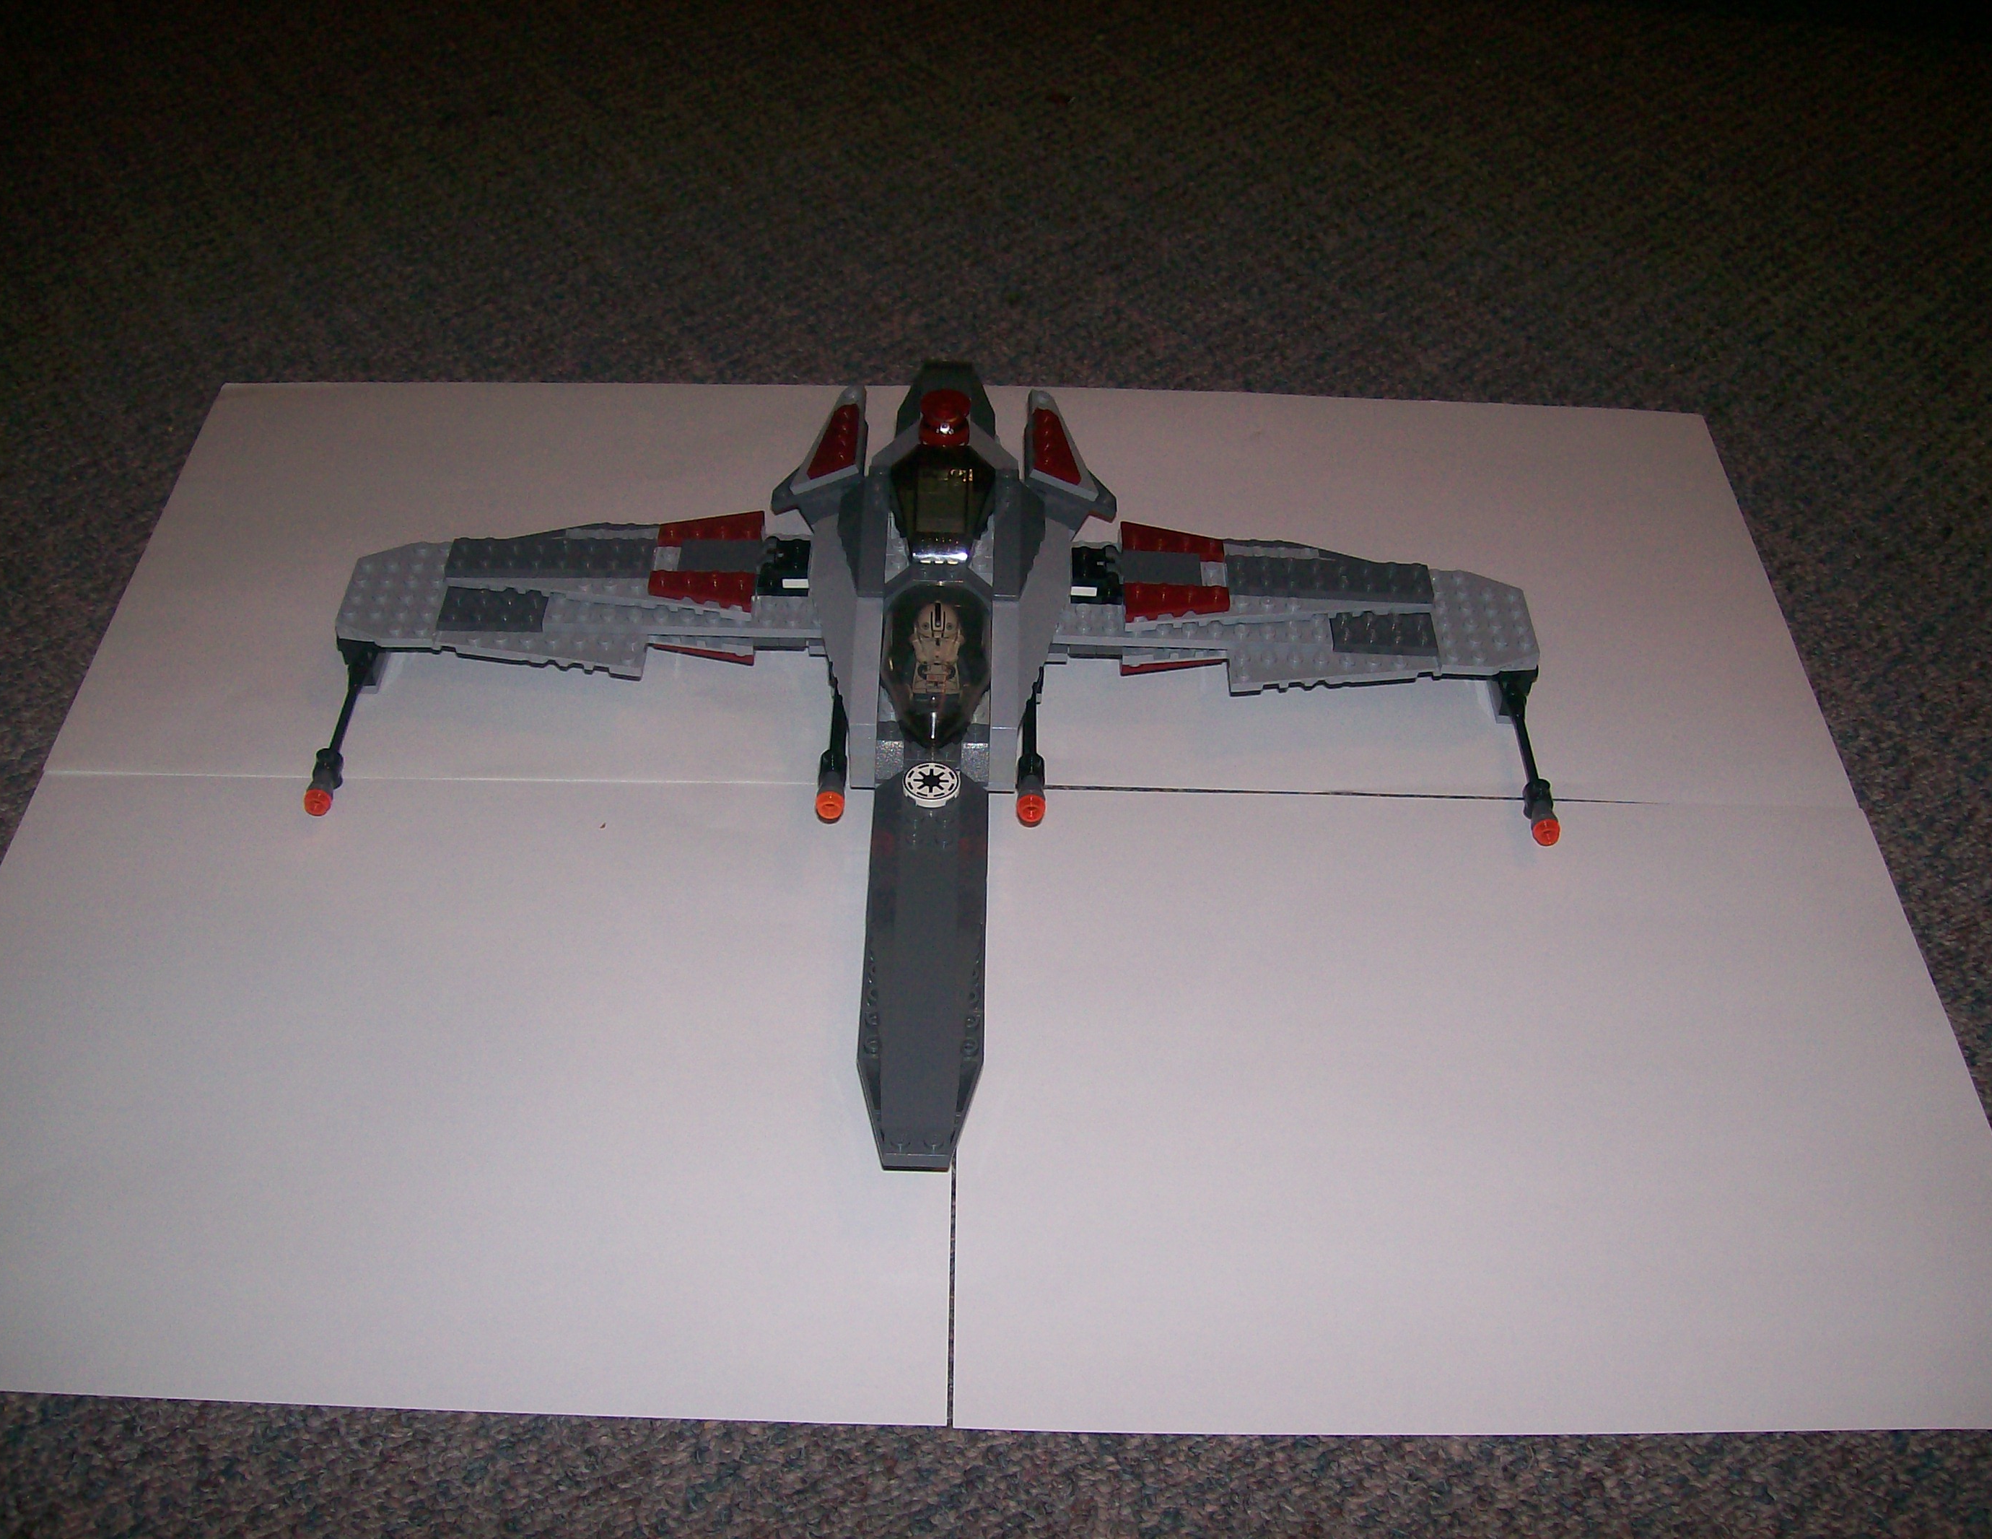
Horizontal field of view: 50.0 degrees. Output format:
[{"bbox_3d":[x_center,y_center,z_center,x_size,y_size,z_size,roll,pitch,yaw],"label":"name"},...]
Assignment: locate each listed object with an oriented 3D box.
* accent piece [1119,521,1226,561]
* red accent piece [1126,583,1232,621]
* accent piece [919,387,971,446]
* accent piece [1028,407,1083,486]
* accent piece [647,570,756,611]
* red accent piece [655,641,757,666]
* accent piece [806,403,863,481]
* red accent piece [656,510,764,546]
[{"bbox_3d":[0.056,-0.071,0.671,0.032,0.004,0.015,1,45,0],"label":"accent piece"},{"bbox_3d":[0.055,-0.051,0.651,0.032,0.004,0.015,1,45,0],"label":"red accent piece"},{"bbox_3d":[-0.016,-0.112,0.683,0.017,0.011,0.017,1,45,0],"label":"accent piece"},{"bbox_3d":[0.019,-0.104,0.695,0.016,0.004,0.032,18,43,-16],"label":"accent piece"},{"bbox_3d":[-0.089,-0.054,0.650,0.032,0.004,0.015,1,45,0],"label":"accent piece"},{"bbox_3d":[-0.090,-0.039,0.659,0.032,0.004,0.016,1,45,0],"label":"red accent piece"},{"bbox_3d":[-0.052,-0.106,0.696,0.016,0.004,0.032,-16,43,16],"label":"accent piece"},{"bbox_3d":[-0.089,-0.074,0.671,0.032,0.004,0.015,1,45,0],"label":"red accent piece"}]

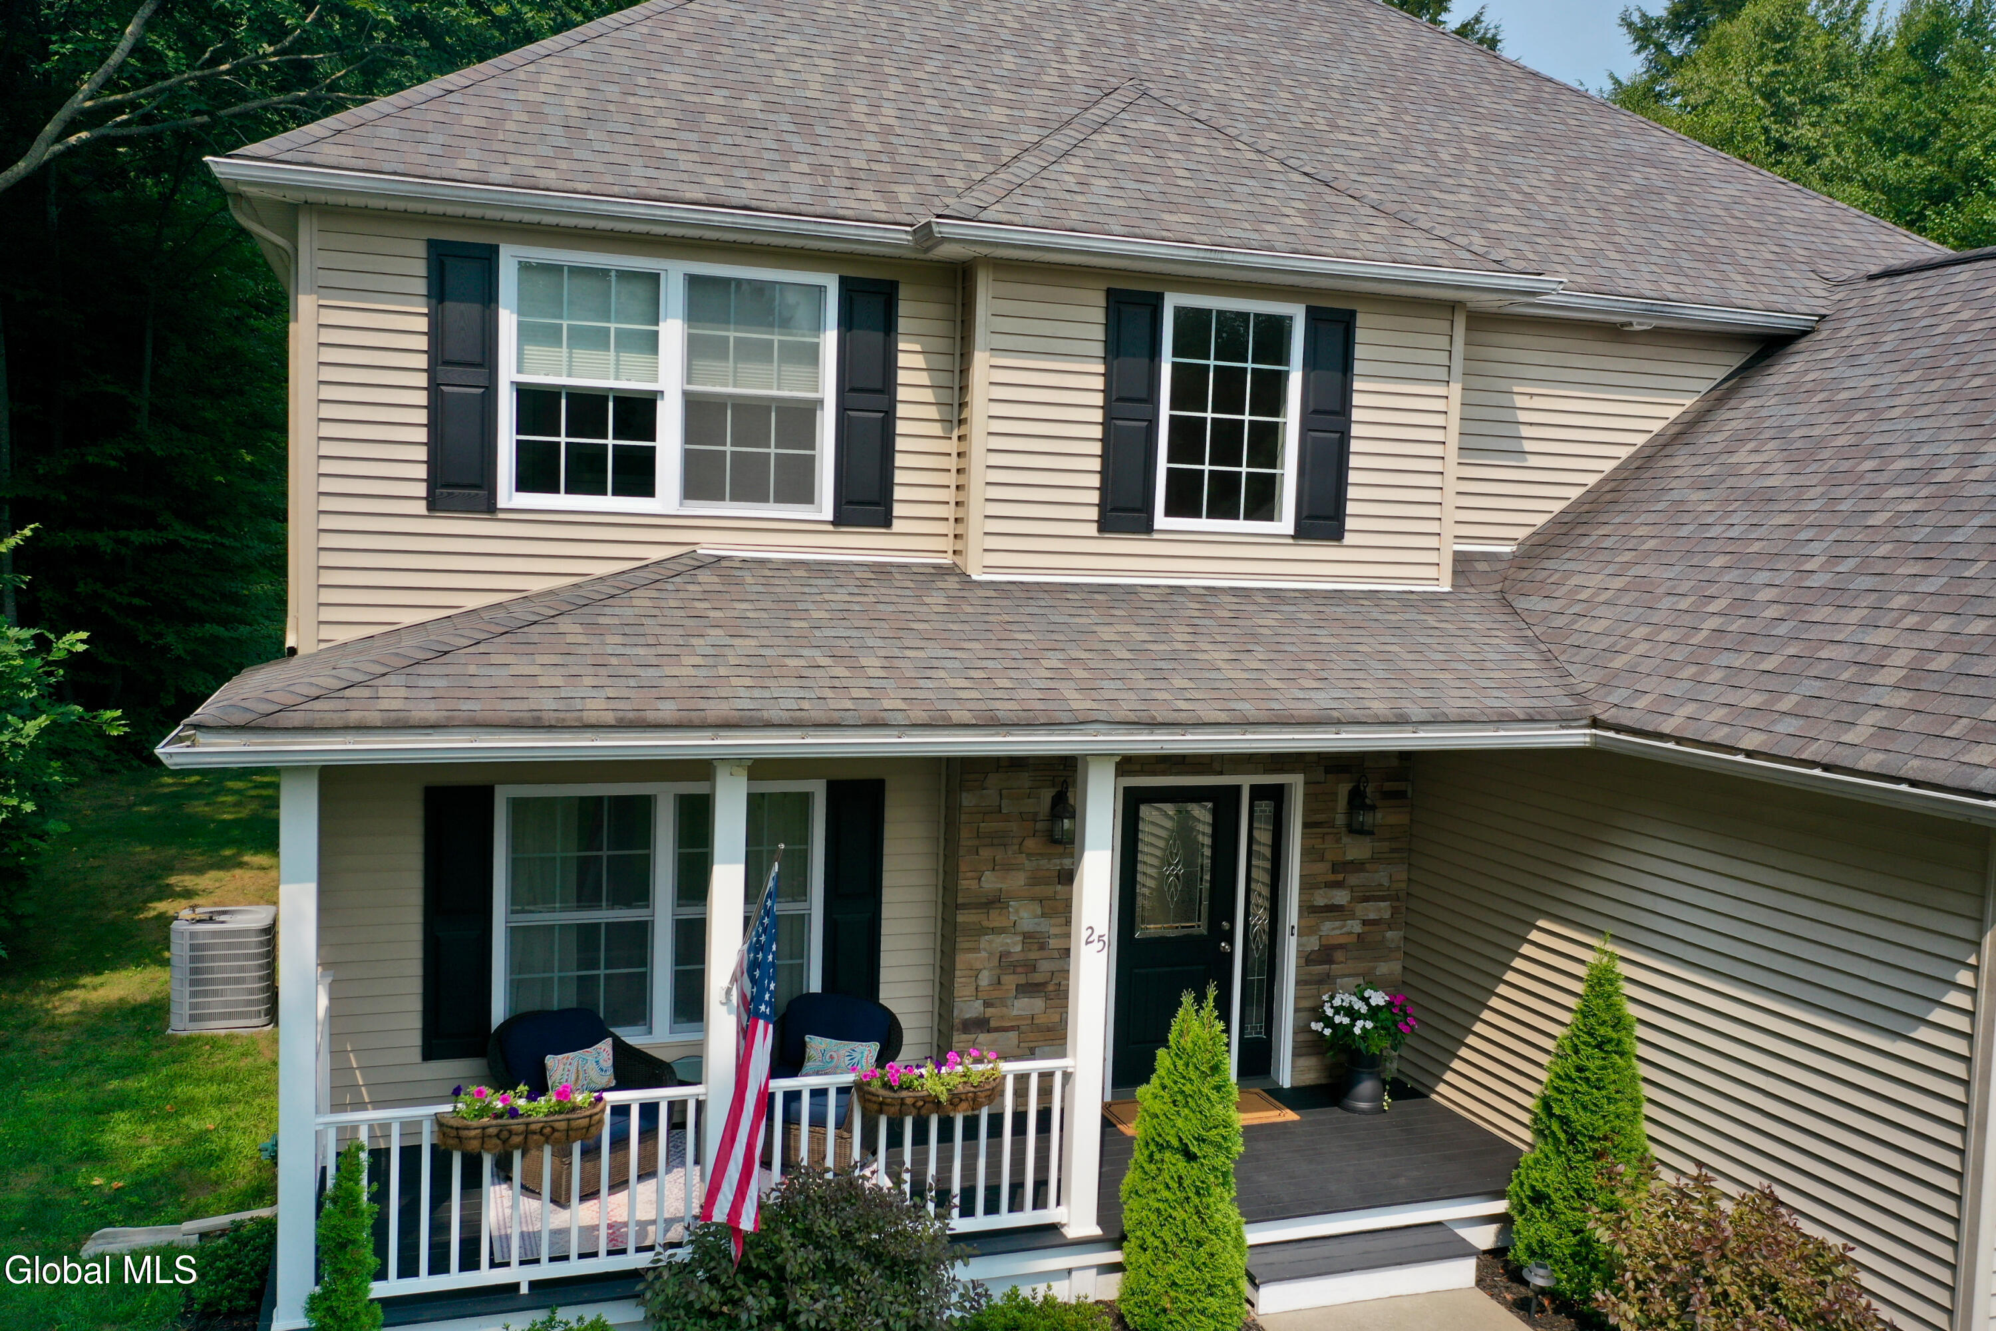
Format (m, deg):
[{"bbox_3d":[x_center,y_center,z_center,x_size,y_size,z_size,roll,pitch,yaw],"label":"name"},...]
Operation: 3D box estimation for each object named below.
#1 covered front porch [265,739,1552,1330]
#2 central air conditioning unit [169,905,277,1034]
[{"bbox_3d":[-0.199,1.795,8.729,7.050,2.910,2.480,0,4,-19],"label":"covered front porch"},{"bbox_3d":[-6.318,2.469,12.739,0.730,0.820,0.720,0,4,-19],"label":"central air conditioning unit"}]

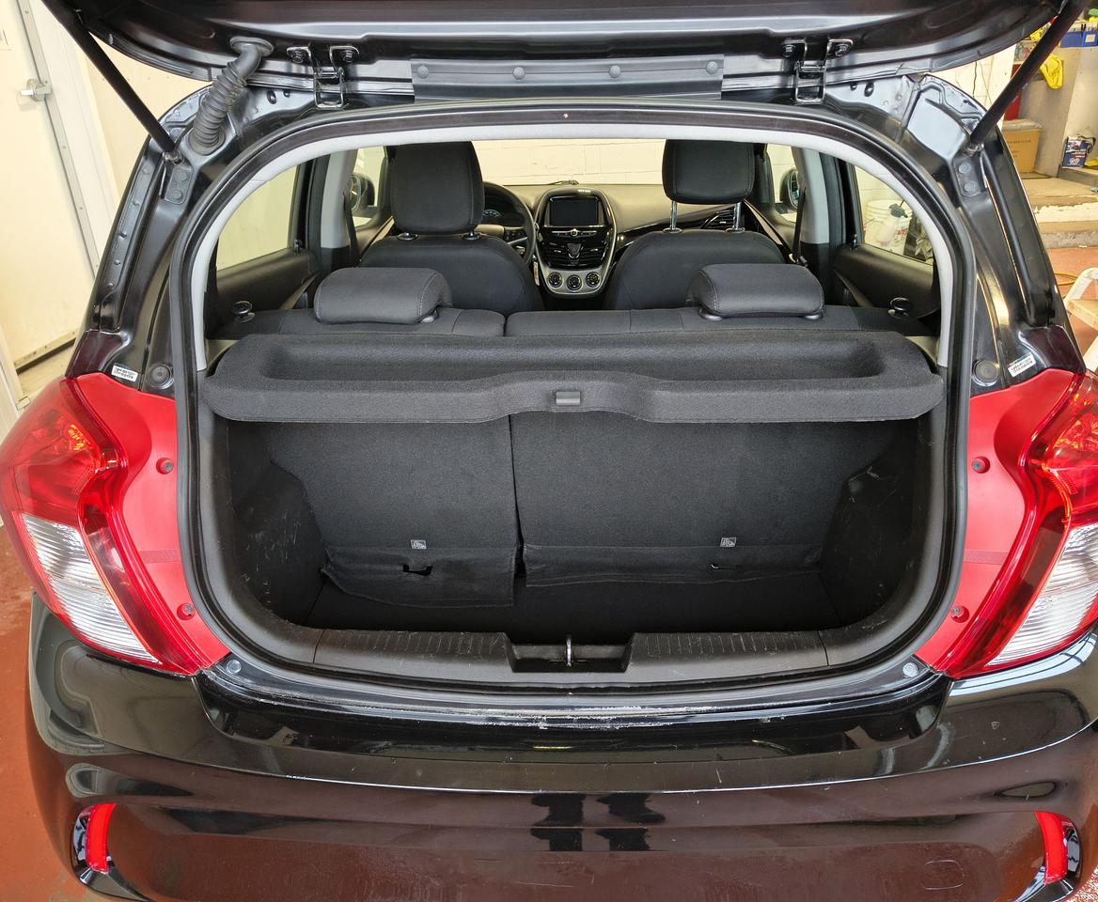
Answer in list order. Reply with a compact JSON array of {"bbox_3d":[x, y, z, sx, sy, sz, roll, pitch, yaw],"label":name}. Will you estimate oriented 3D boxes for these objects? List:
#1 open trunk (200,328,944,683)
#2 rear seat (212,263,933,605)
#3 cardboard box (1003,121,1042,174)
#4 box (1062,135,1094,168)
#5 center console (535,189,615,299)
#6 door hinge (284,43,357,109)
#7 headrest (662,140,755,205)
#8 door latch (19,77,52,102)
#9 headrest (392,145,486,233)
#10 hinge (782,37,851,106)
[{"bbox_3d":[0.040,0.076,1.342,1.050,0.490,0.550,0,27,2],"label":"open trunk"},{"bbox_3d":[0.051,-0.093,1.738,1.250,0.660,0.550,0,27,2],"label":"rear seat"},{"bbox_3d":[3.799,-2.453,6.750,0.300,0.360,0.250,4,28,11],"label":"cardboard box"},{"bbox_3d":[4.151,-2.351,6.550,0.180,0.225,0.130,13,31,26],"label":"box"},{"bbox_3d":[0.089,-0.707,2.820,0.265,0.330,0.200,0,27,2],"label":"center console"},{"bbox_3d":[-0.313,-0.516,1.150,0.092,0.070,0.065,0,27,2],"label":"door hinge"},{"bbox_3d":[0.392,-0.735,2.060,0.225,0.230,0.120,0,35,2],"label":"headrest"},{"bbox_3d":[-2.029,-1.431,3.315,0.068,0.088,0.150,-1,27,2],"label":"door latch"},{"bbox_3d":[-0.274,-0.655,2.050,0.228,0.230,0.120,0,35,2],"label":"headrest"},{"bbox_3d":[0.363,-0.515,1.130,0.092,0.070,0.065,0,27,2],"label":"hinge"}]

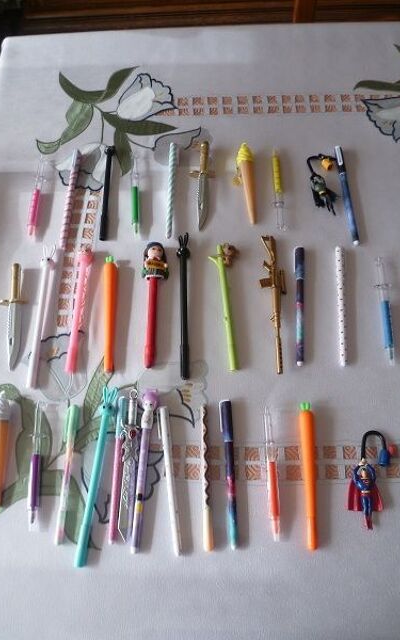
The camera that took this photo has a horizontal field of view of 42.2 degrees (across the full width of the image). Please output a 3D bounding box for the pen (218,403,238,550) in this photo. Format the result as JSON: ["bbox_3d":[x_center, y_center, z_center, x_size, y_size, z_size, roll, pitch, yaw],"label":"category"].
[{"bbox_3d":[0.033,0.169,0.578,0.013,0.011,0.162,-4,68,3],"label":"pen"}]

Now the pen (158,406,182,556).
[{"bbox_3d":[-0.032,0.177,0.580,0.013,0.011,0.161,-8,68,1],"label":"pen"}]

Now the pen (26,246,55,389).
[{"bbox_3d":[-0.203,-0.008,0.666,0.018,0.015,0.197,-2,68,4],"label":"pen"}]

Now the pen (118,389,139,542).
[{"bbox_3d":[-0.071,0.144,0.526,0.020,0.009,0.151,0,68,3],"label":"pen"}]

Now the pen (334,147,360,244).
[{"bbox_3d":[0.180,-0.154,0.636,0.011,0.013,0.147,-4,67,2],"label":"pen"}]

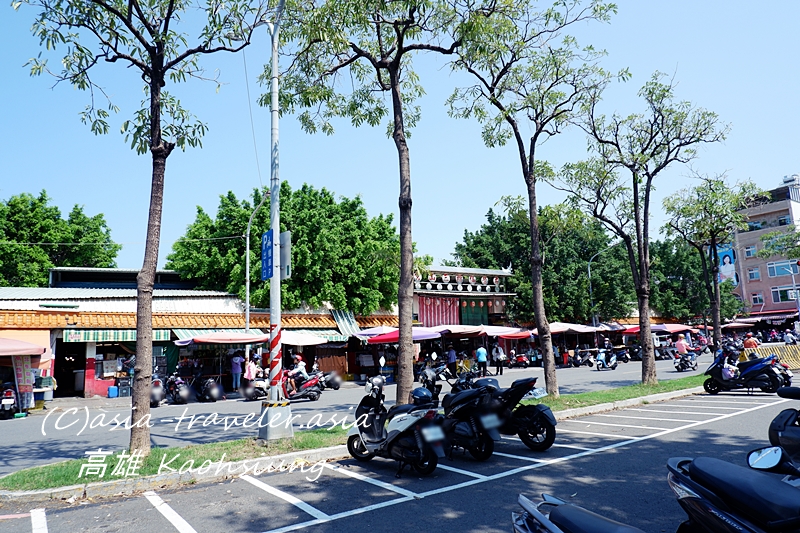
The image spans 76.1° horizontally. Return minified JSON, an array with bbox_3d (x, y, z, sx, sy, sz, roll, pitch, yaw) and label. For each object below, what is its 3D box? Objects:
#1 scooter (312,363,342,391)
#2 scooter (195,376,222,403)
[{"bbox_3d":[-2.995,4.488,21.001,0.680,1.120,1.820,6,-13,-44],"label":"scooter"},{"bbox_3d":[-6.690,4.086,17.706,0.680,1.080,1.750,6,-13,-43],"label":"scooter"}]

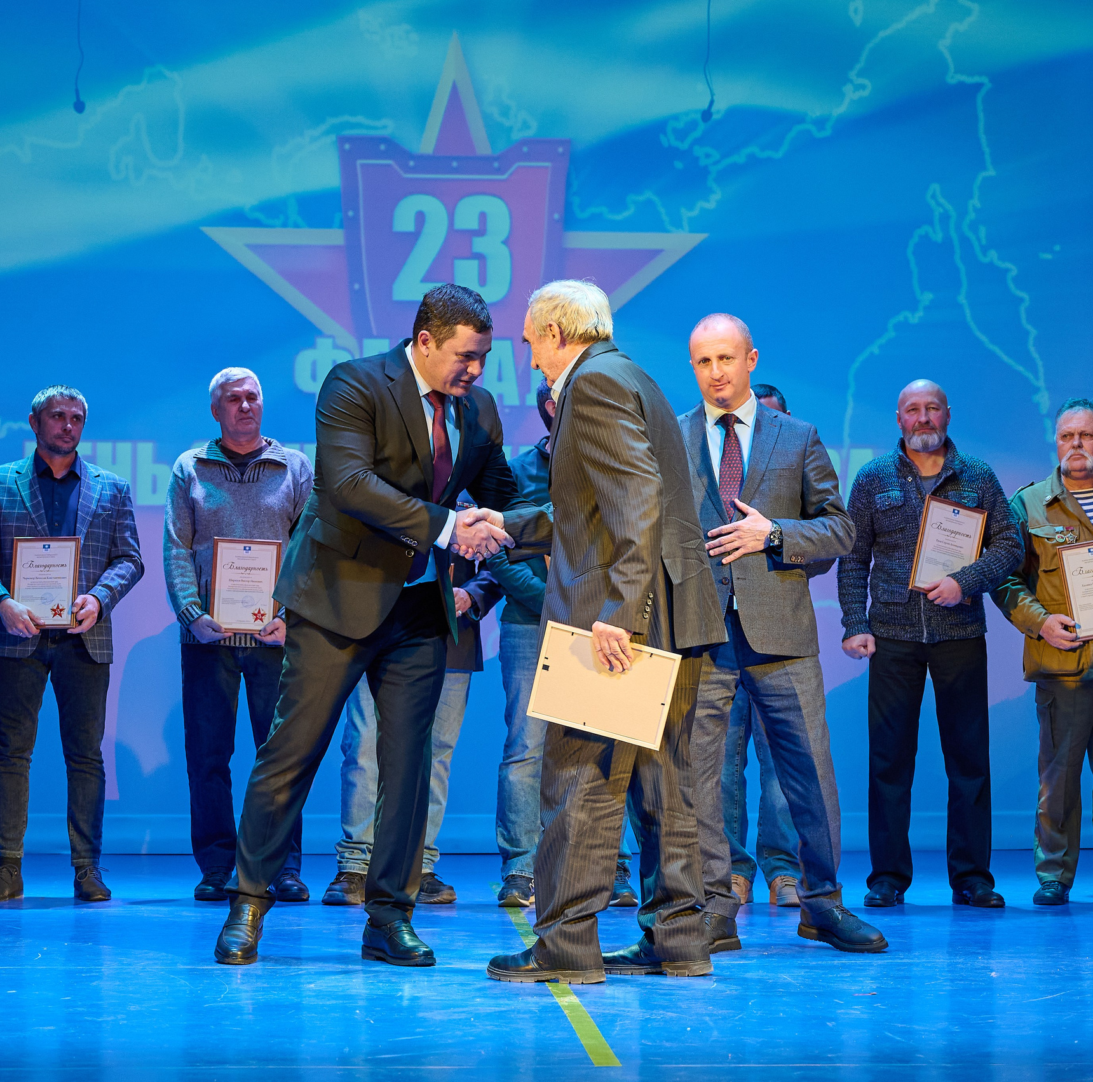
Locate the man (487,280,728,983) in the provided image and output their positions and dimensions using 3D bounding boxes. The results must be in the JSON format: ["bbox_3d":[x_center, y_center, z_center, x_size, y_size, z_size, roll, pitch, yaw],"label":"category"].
[{"bbox_3d":[0.153,0.211,5.057,0.620,1.740,0.540,-1,-4,22],"label":"man"}]

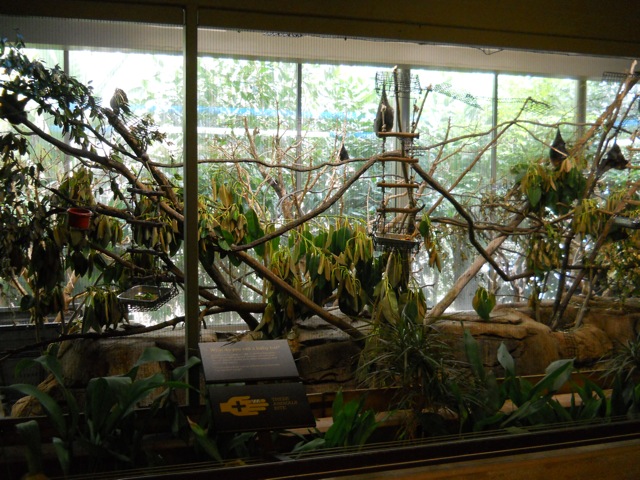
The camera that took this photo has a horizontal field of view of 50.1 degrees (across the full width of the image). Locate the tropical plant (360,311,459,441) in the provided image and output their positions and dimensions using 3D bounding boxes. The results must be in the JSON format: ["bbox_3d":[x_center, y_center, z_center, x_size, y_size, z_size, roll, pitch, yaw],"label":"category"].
[{"bbox_3d":[0.352,0.547,2.720,0.390,0.490,0.380,0,3,-6],"label":"tropical plant"}]

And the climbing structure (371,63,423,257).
[{"bbox_3d":[0.465,-0.470,4.100,0.310,1.100,0.270,-1,3,-16],"label":"climbing structure"}]

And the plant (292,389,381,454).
[{"bbox_3d":[0.061,0.676,2.520,0.310,0.260,0.270,0,3,-6],"label":"plant"}]

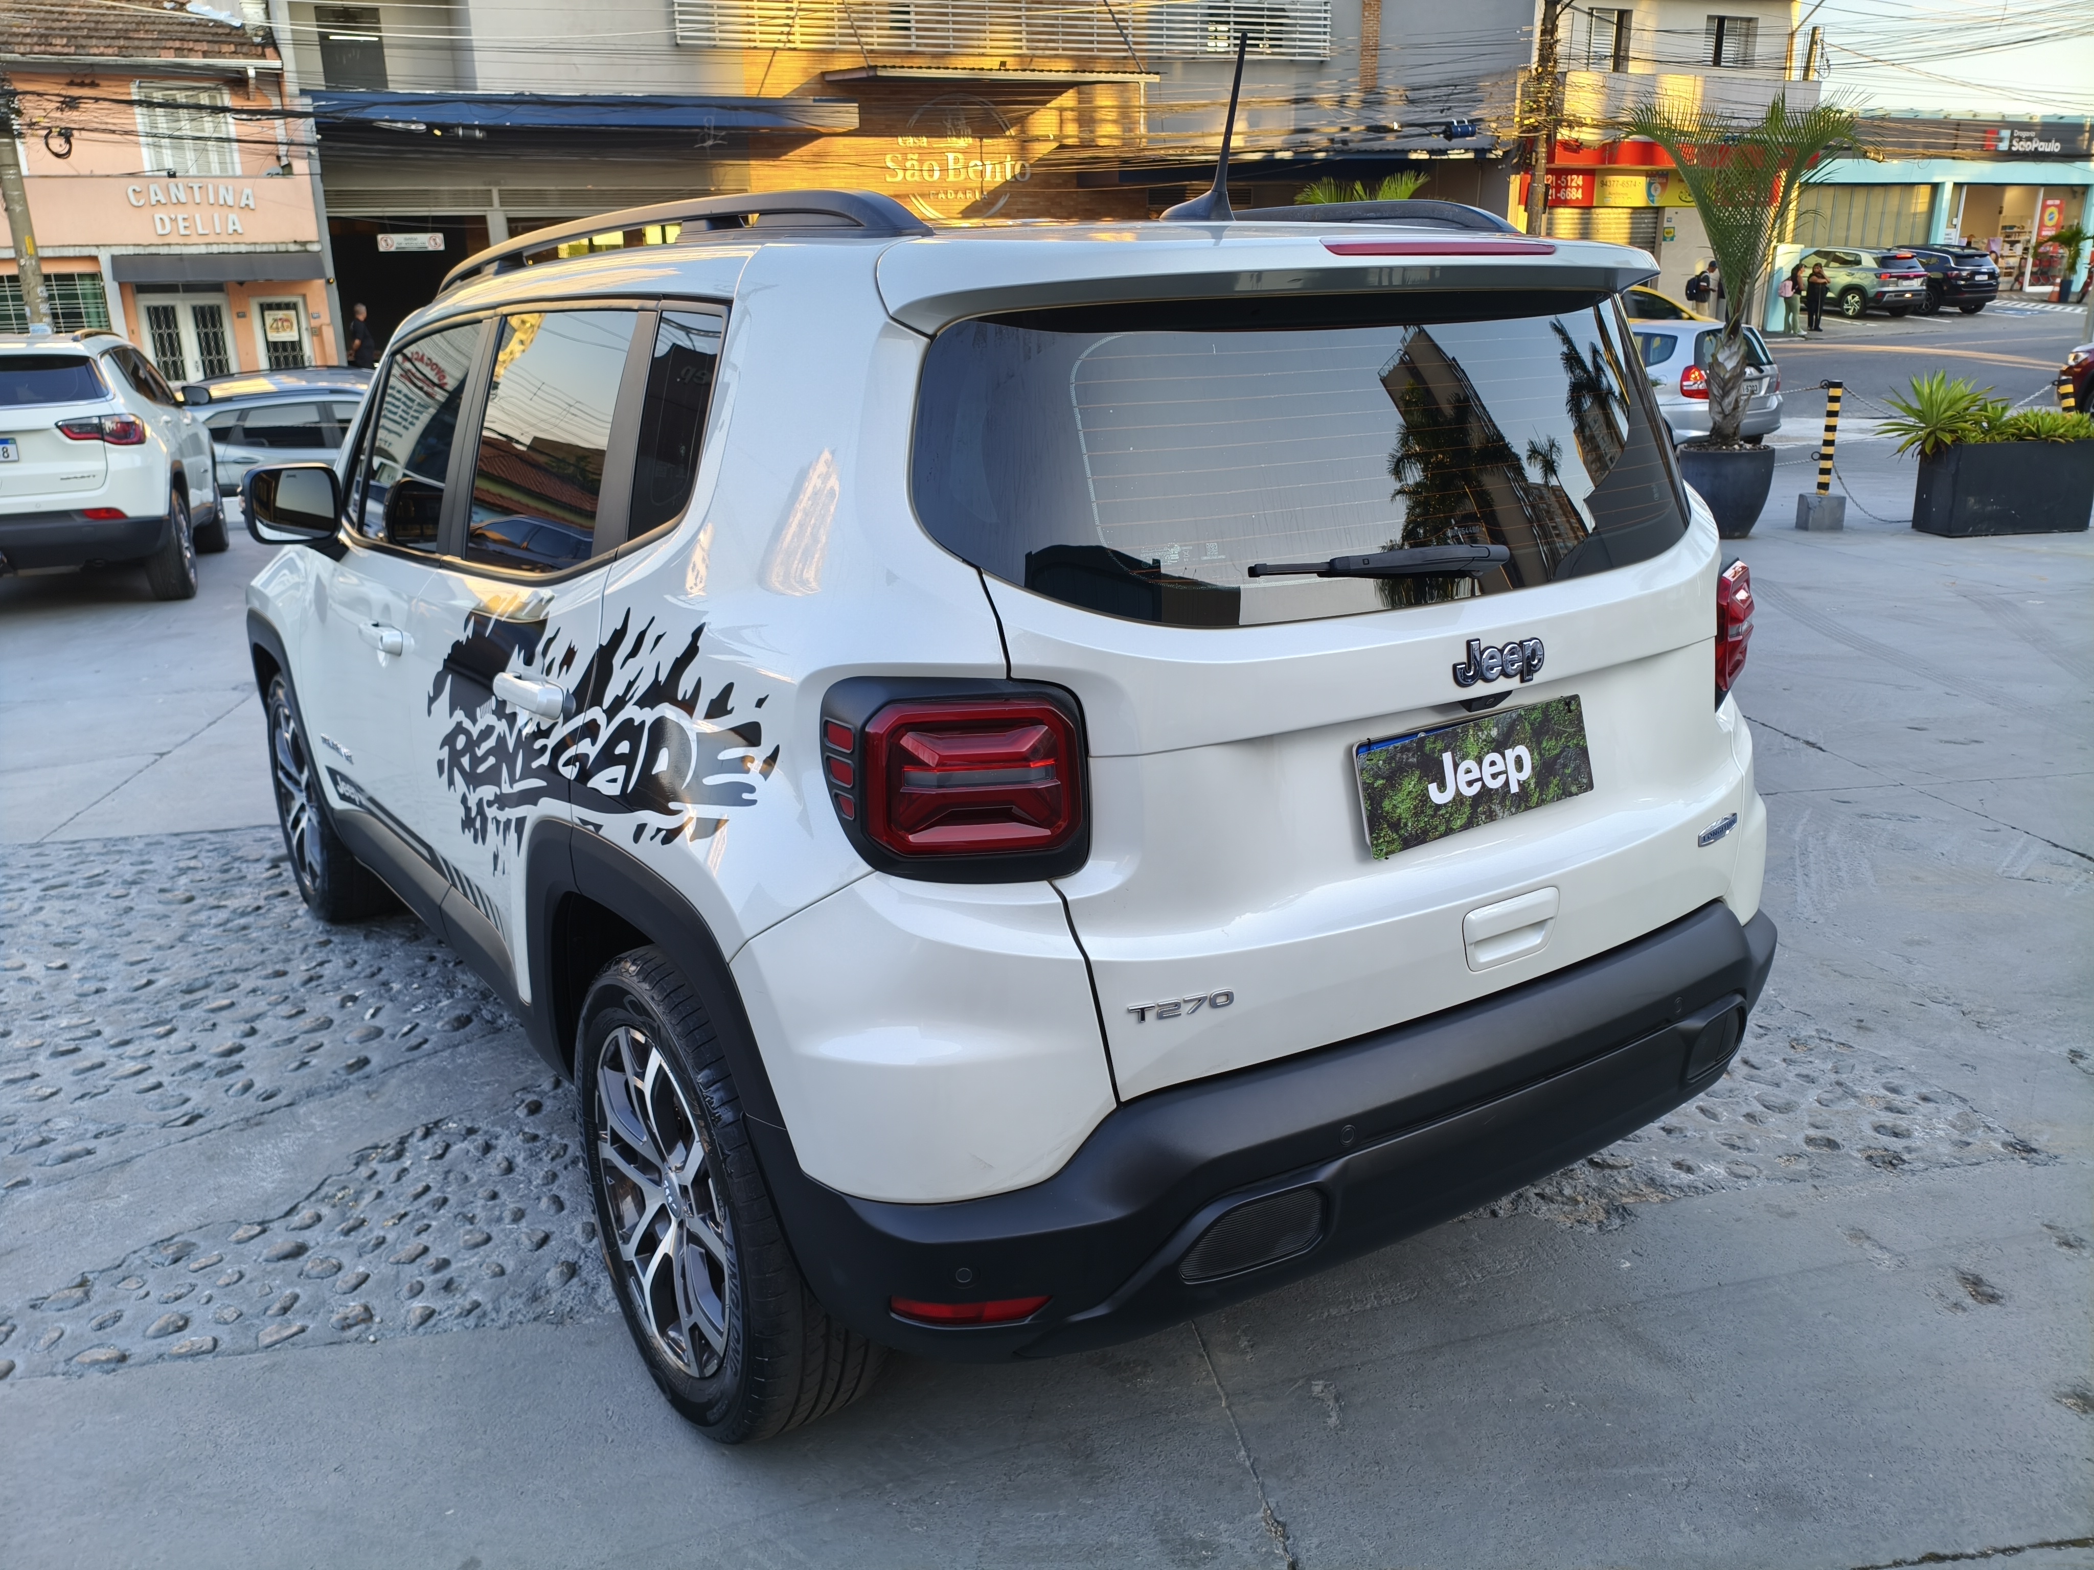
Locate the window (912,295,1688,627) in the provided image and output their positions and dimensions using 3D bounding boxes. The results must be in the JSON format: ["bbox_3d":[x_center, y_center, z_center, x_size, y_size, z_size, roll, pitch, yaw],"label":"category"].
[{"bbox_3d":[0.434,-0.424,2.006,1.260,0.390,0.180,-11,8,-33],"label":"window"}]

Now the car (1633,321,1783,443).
[{"bbox_3d":[7.939,-5.519,21.251,1.675,1.525,3.830,-8,19,-21],"label":"car"}]

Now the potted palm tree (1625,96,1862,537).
[{"bbox_3d":[4.739,-3.356,11.261,1.750,3.100,1.600,-1,18,0],"label":"potted palm tree"}]

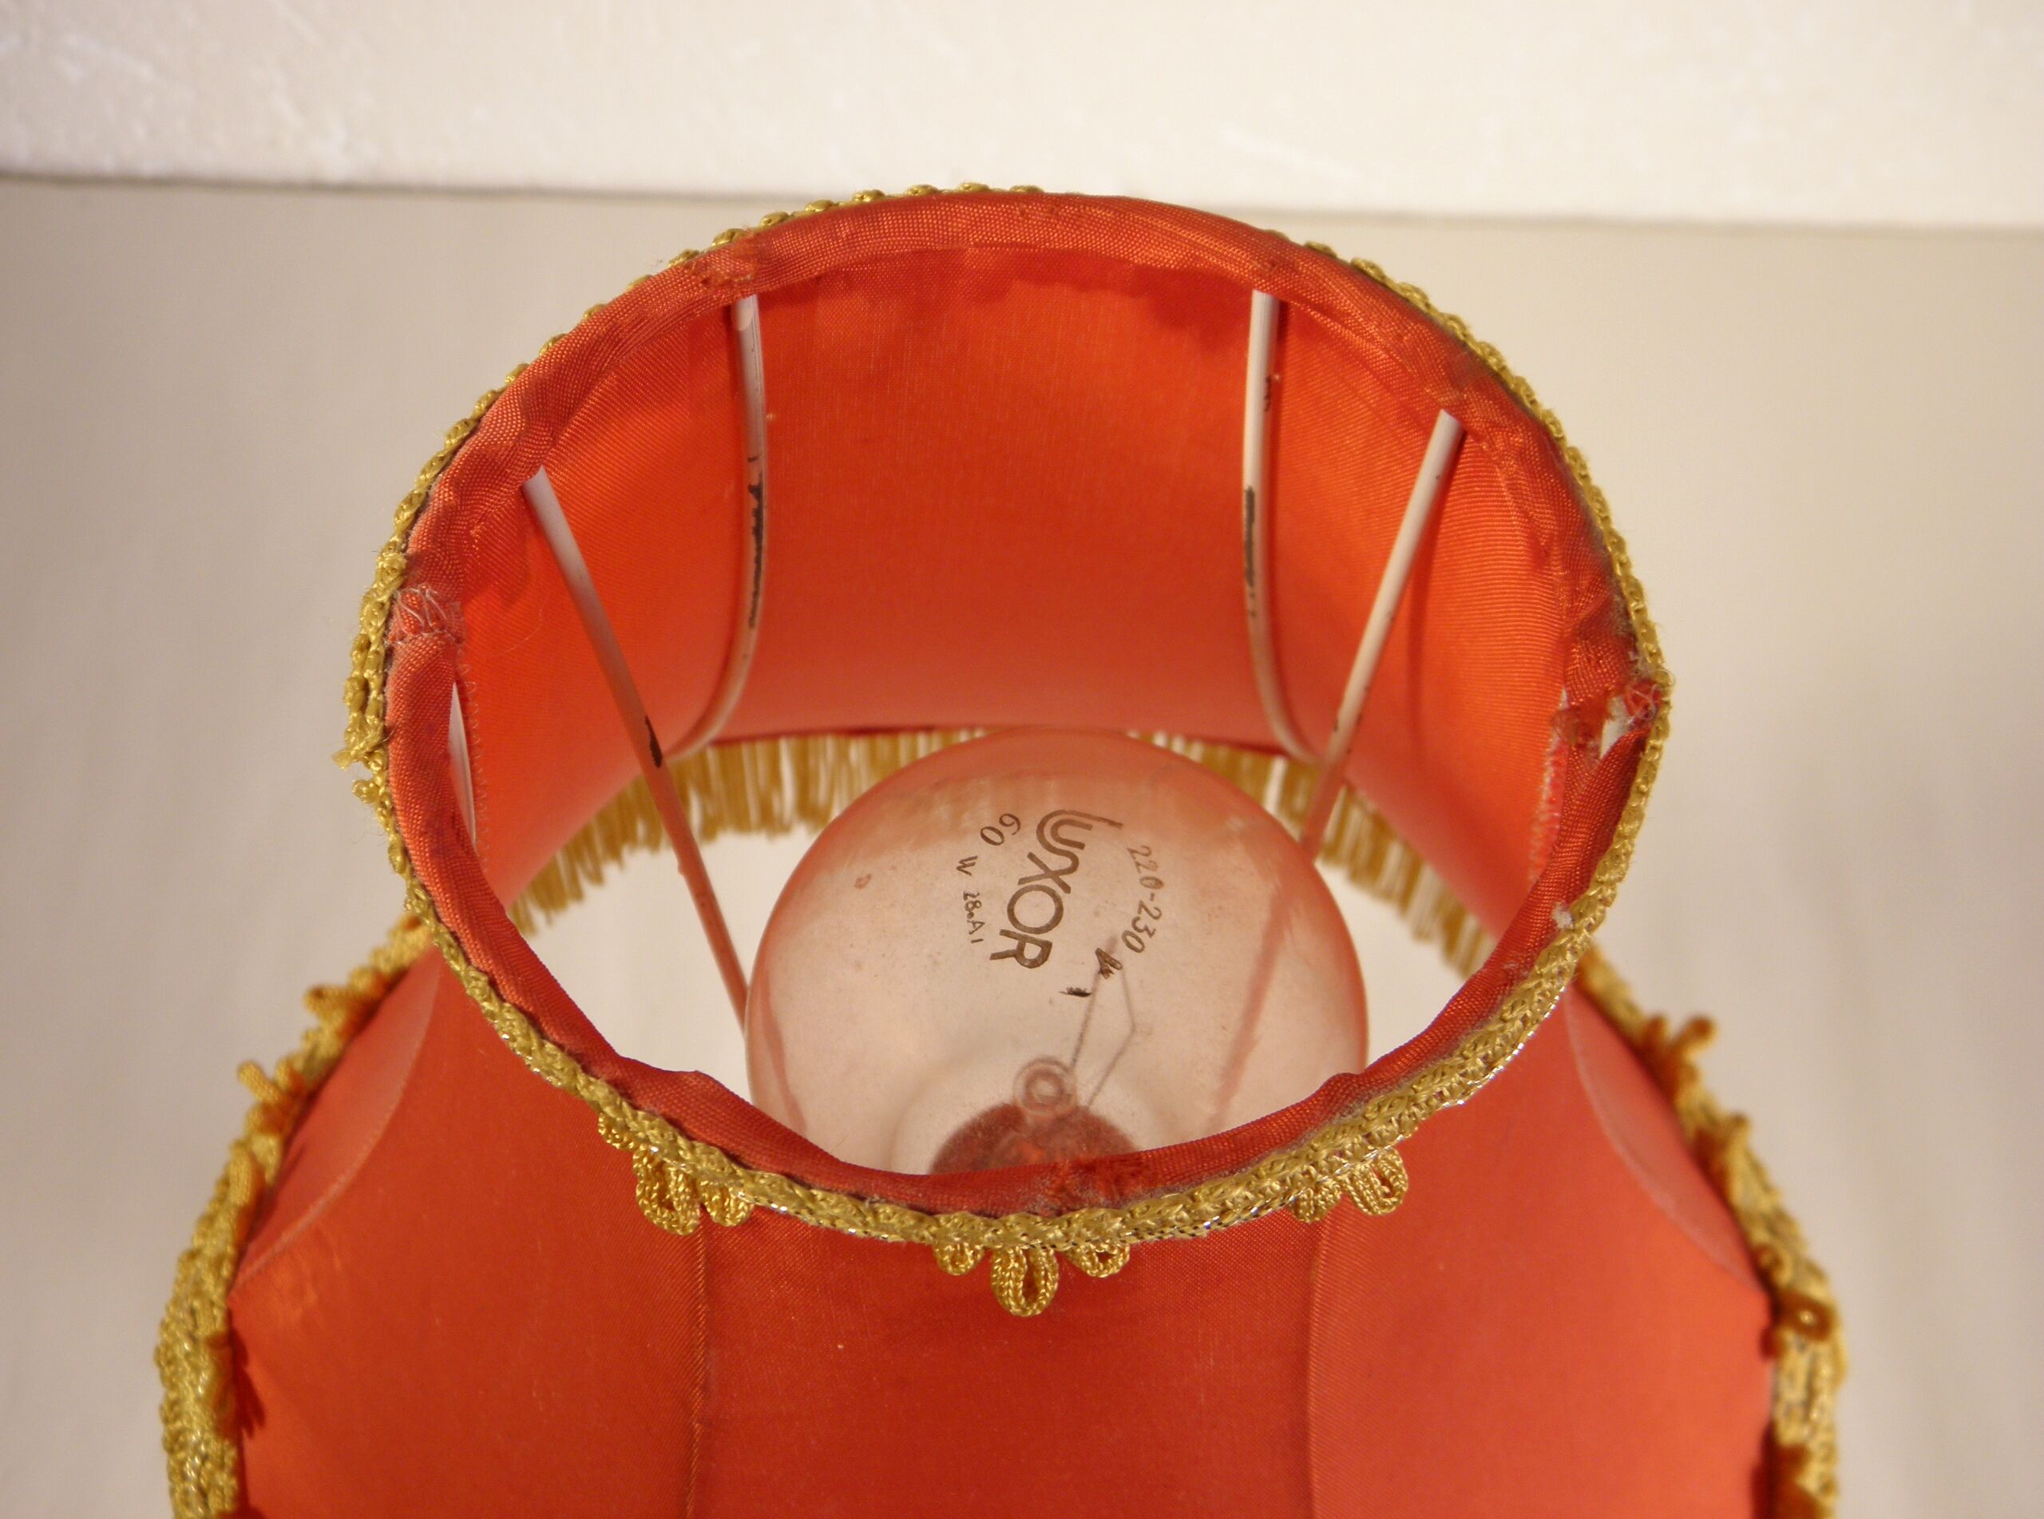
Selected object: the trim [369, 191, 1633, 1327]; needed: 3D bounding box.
[{"bbox_3d":[-0.001,-0.007,0.218,0.107,0.015,0.107,-1,56,0],"label":"trim"}]

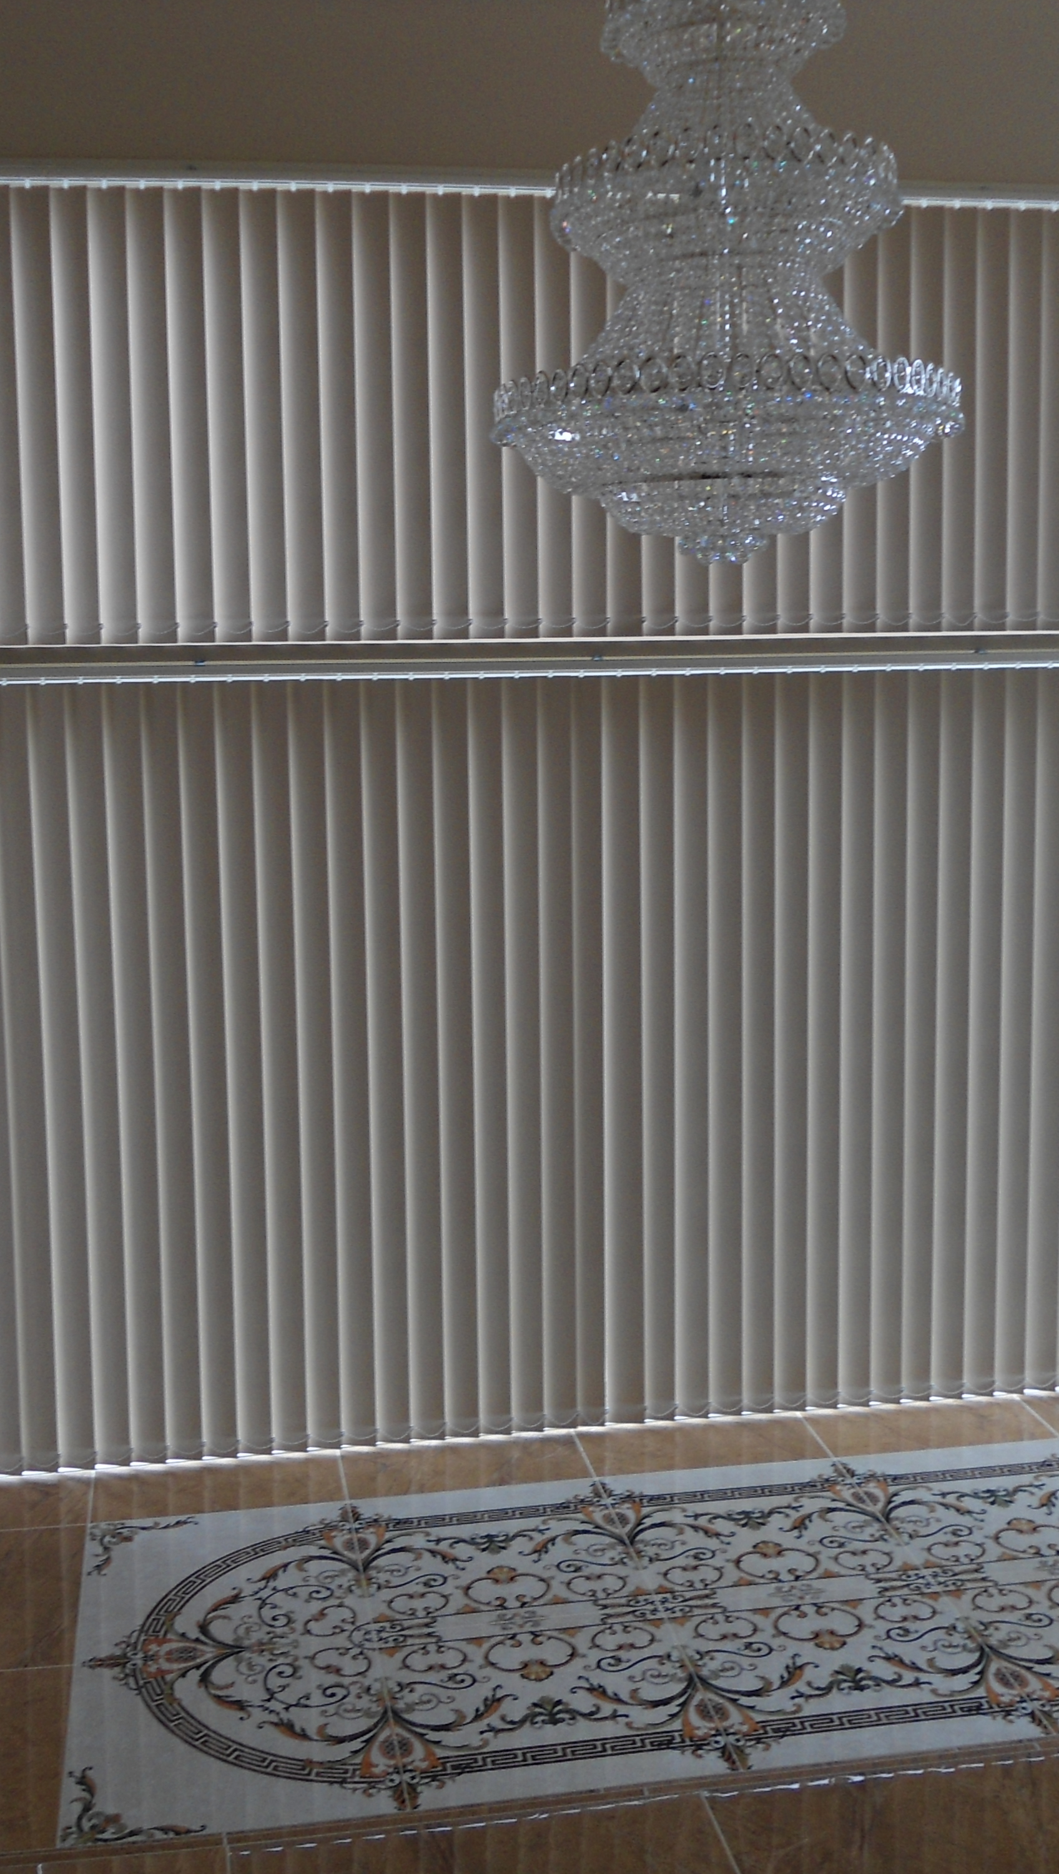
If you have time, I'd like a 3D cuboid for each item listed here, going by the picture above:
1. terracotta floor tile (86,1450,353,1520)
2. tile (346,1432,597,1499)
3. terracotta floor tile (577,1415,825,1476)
[{"bbox_3d":[-0.745,1.335,4.525,0.600,0.010,0.291,-2,8,-10],"label":"terracotta floor tile"},{"bbox_3d":[-0.154,1.311,4.626,0.600,0.010,0.291,-2,8,-10],"label":"tile"},{"bbox_3d":[0.437,1.288,4.727,0.600,0.010,0.291,-2,8,-10],"label":"terracotta floor tile"}]

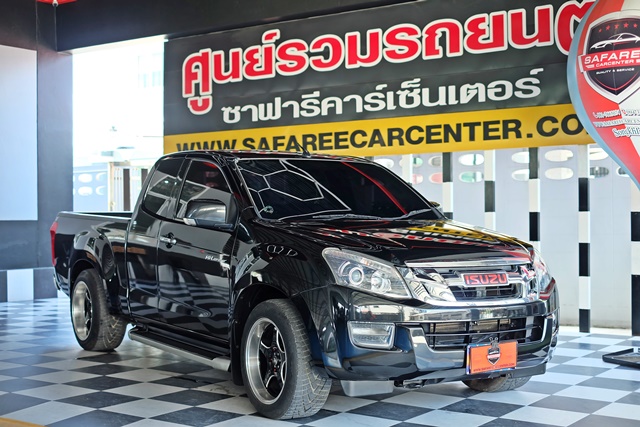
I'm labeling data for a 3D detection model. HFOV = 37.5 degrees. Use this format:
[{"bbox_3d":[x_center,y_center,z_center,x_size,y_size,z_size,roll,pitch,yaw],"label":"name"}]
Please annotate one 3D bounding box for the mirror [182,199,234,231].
[{"bbox_3d":[-0.676,0.003,5.760,0.260,0.190,0.220,0,0,-33],"label":"mirror"}]

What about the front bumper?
[{"bbox_3d":[0.807,0.663,5.268,1.800,0.490,0.500,0,0,-33],"label":"front bumper"}]

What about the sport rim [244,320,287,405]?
[{"bbox_3d":[-0.228,0.840,5.402,0.200,0.490,0.490,0,0,-33],"label":"sport rim"}]

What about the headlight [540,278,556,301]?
[{"bbox_3d":[1.415,0.453,5.850,0.140,0.160,0.240,0,0,22],"label":"headlight"}]

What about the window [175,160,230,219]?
[{"bbox_3d":[-0.752,-0.164,6.284,0.090,0.420,0.840,19,-10,-32],"label":"window"}]

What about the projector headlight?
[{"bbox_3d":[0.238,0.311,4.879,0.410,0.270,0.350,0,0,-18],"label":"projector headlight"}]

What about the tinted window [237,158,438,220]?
[{"bbox_3d":[0.140,-0.173,6.285,1.420,0.700,0.170,0,-44,-33],"label":"tinted window"}]

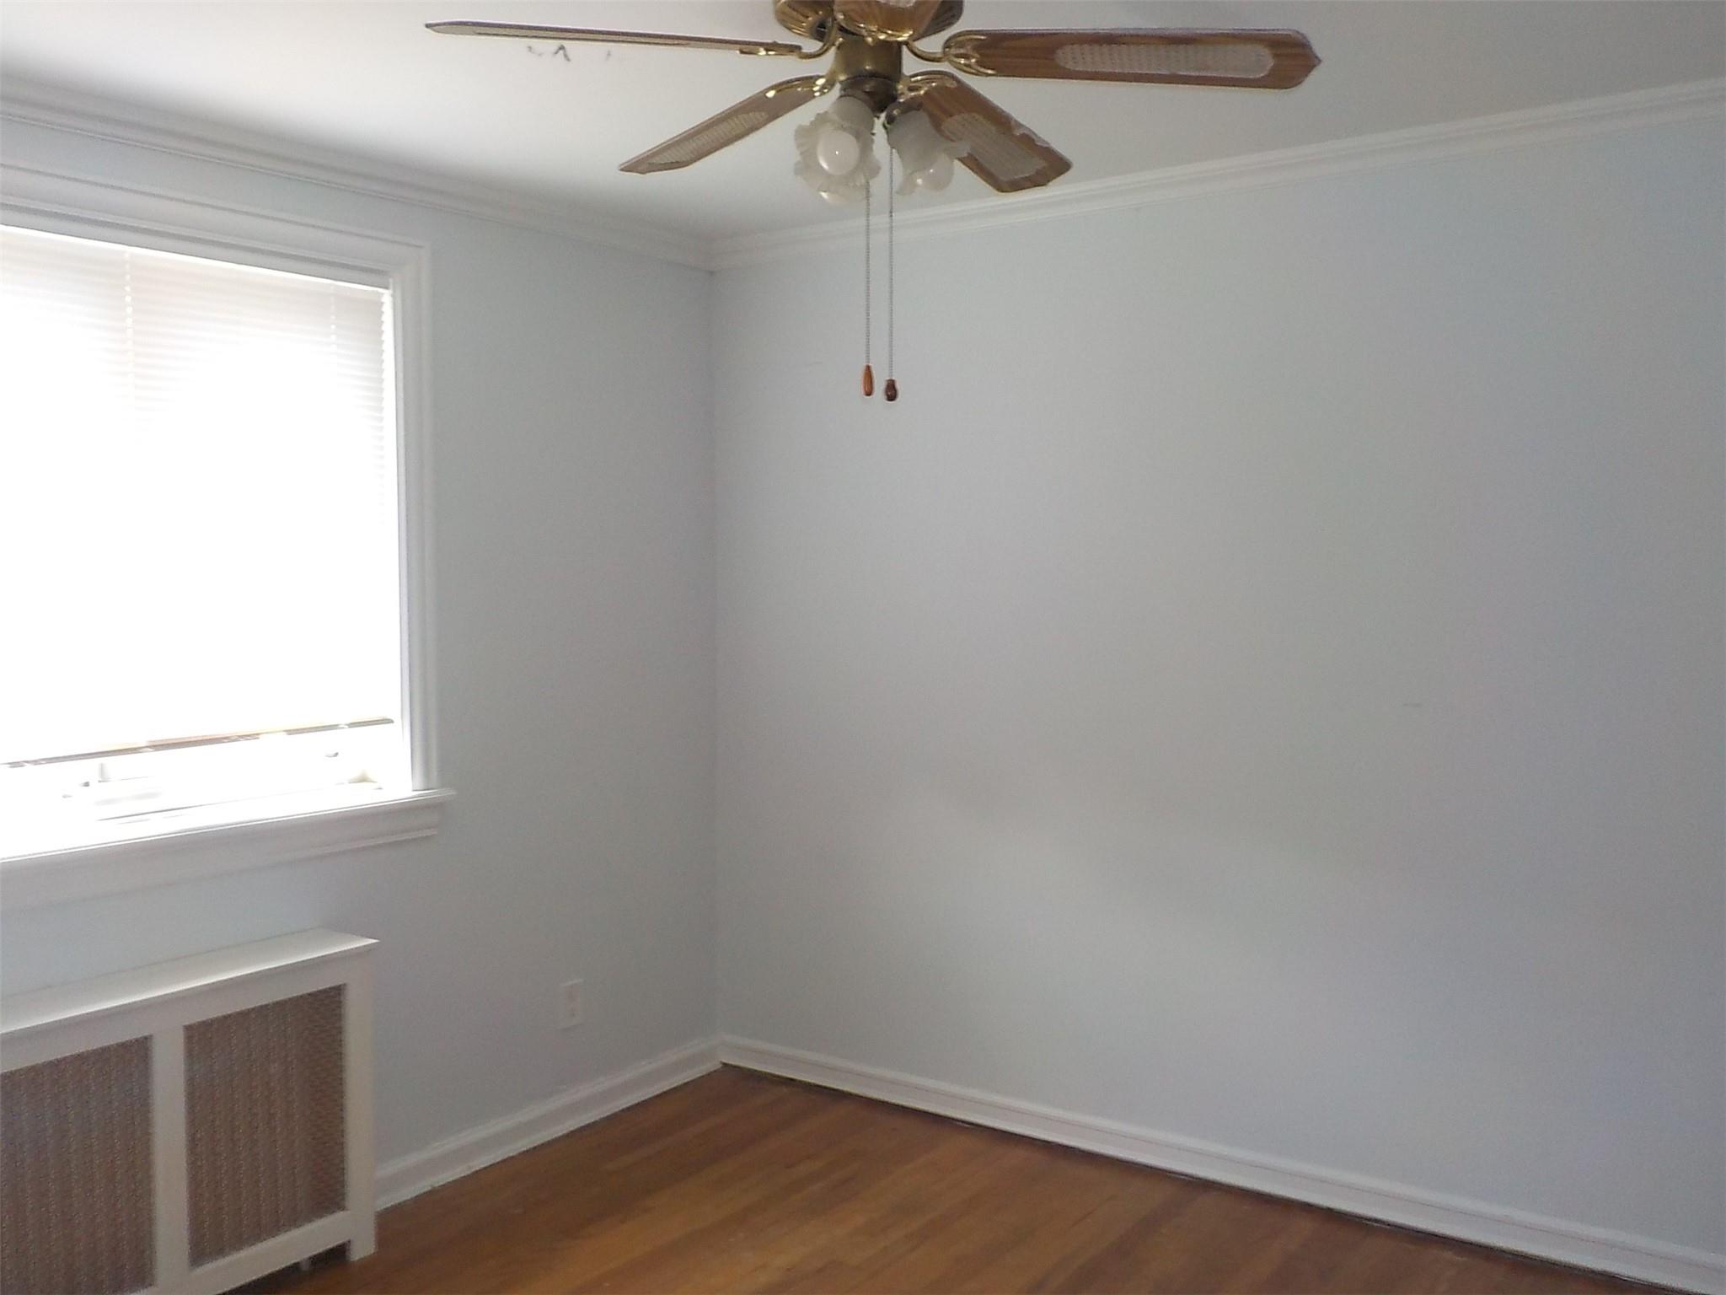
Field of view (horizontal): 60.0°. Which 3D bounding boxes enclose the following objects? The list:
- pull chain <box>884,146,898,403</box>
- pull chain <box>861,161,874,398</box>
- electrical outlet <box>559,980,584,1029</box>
[{"bbox_3d":[0.038,-0.508,2.021,0.017,0.351,0.017,0,3,0],"label":"pull chain"},{"bbox_3d":[0.007,-0.501,2.022,0.016,0.324,0.016,0,3,0],"label":"pull chain"},{"bbox_3d":[-0.774,0.952,3.984,0.009,0.116,0.072,2,4,35],"label":"electrical outlet"}]

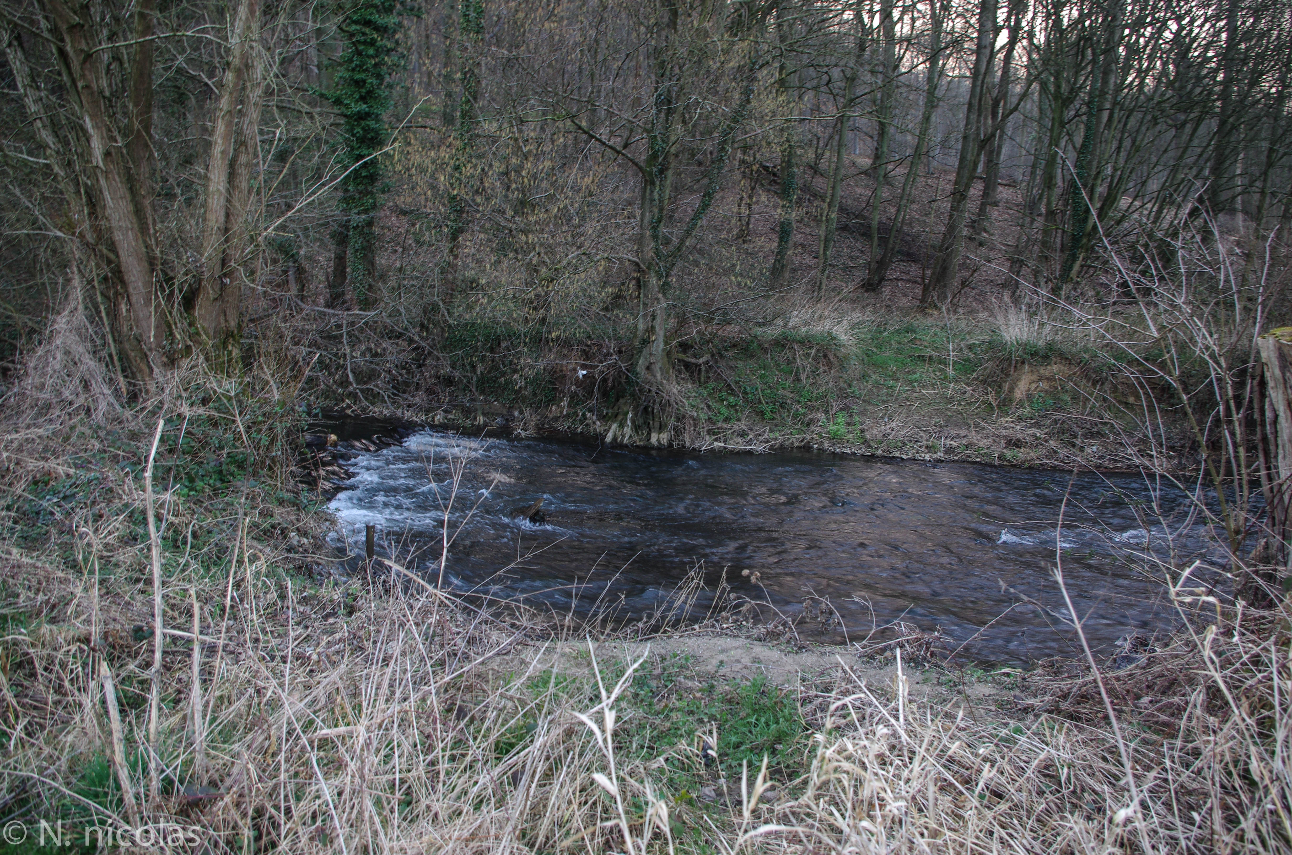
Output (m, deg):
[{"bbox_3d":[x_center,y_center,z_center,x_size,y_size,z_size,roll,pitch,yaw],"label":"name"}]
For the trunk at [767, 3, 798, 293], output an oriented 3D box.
[{"bbox_3d":[2.670,-5.300,18.800,0.480,5.500,0.480,0,12,0],"label":"trunk"}]

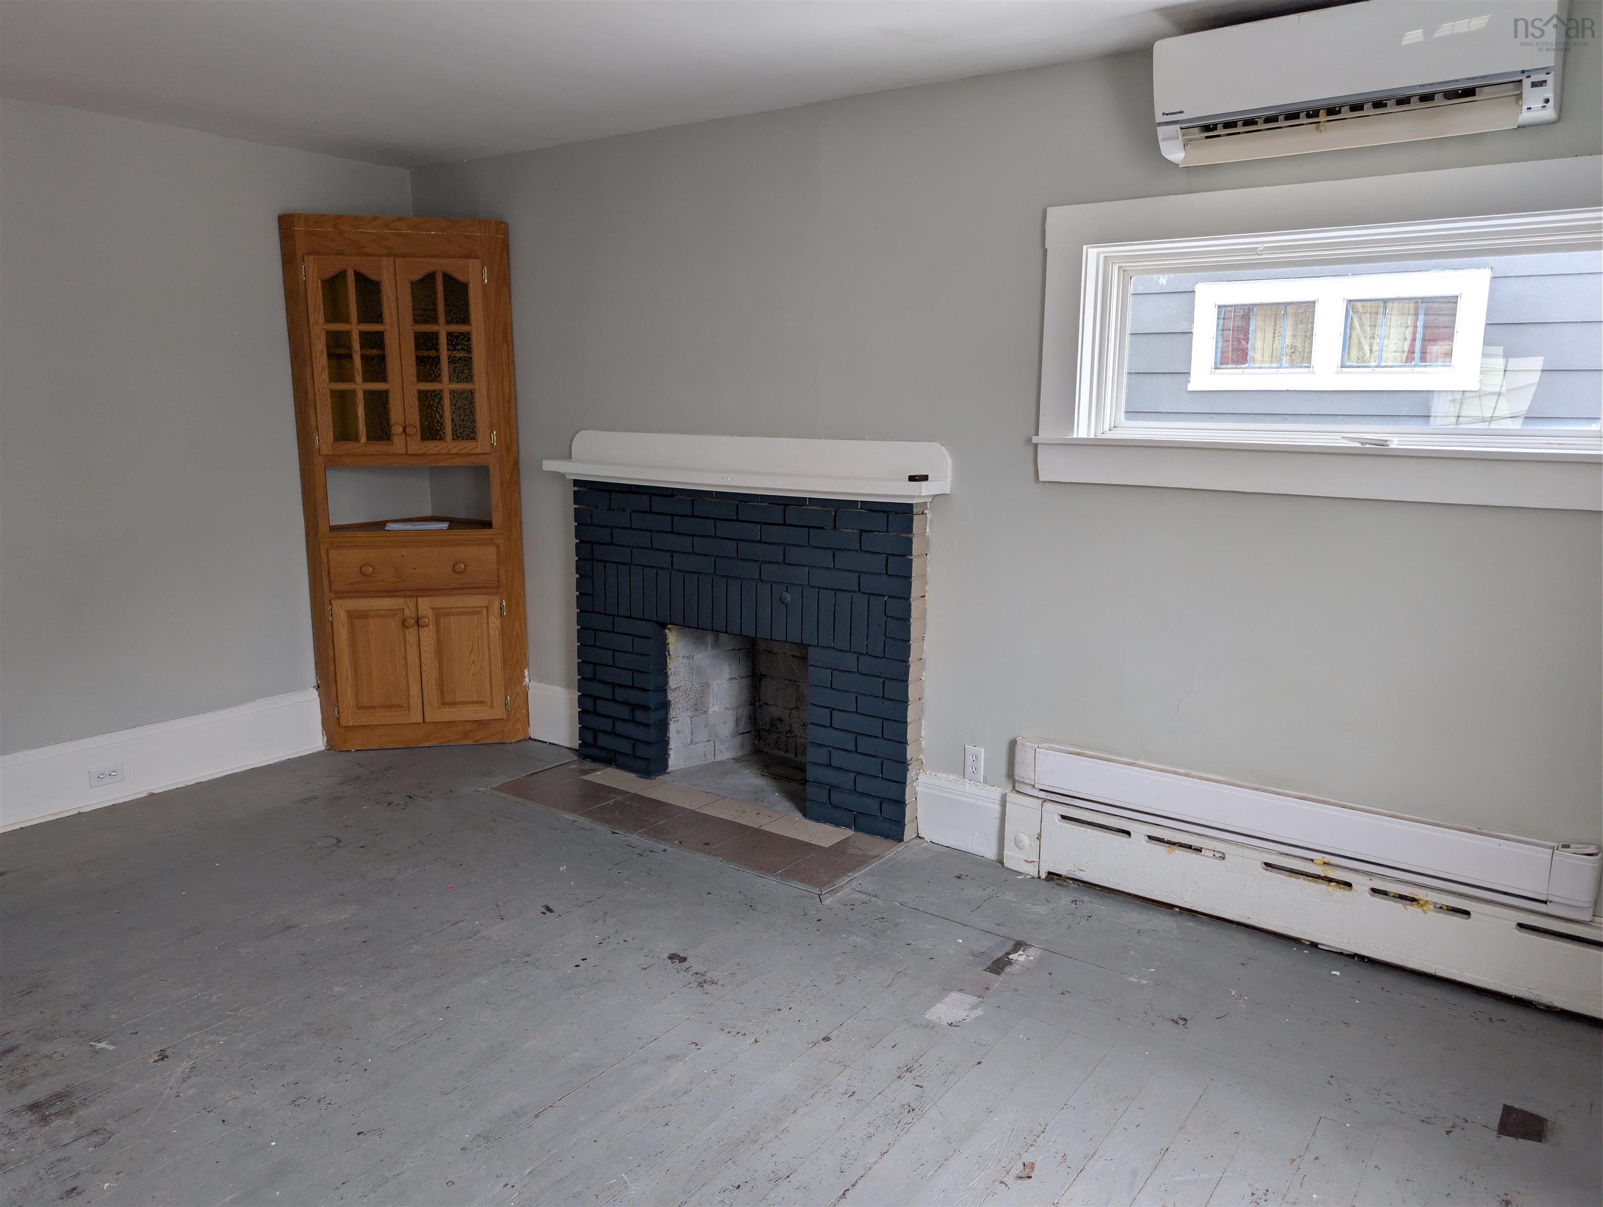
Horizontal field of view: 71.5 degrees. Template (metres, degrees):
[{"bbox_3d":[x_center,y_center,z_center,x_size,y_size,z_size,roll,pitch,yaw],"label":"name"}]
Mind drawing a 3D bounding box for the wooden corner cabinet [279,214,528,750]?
[{"bbox_3d":[-1.654,-0.500,4.866,0.879,2.189,0.510,-2,11,-11],"label":"wooden corner cabinet"}]

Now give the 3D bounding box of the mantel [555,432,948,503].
[{"bbox_3d":[-0.274,-0.505,4.036,1.726,0.199,0.189,8,13,34],"label":"mantel"}]

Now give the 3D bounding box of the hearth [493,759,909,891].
[{"bbox_3d":[-0.432,0.762,4.071,1.562,0.030,0.477,8,13,34],"label":"hearth"}]

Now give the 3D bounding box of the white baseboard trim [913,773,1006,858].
[{"bbox_3d":[0.548,0.717,3.780,0.323,0.234,0.030,8,13,34],"label":"white baseboard trim"}]

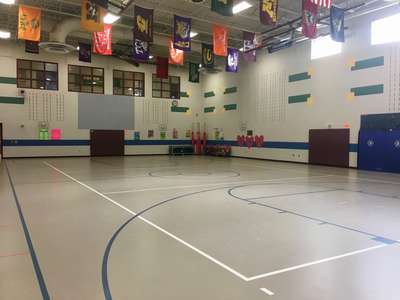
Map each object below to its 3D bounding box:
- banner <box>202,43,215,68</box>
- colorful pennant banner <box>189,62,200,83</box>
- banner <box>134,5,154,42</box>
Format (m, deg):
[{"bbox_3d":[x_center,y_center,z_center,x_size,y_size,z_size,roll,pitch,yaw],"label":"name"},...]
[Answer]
[{"bbox_3d":[0.562,-6.049,21.598,0.908,1.505,0.070,-1,3,-31],"label":"banner"},{"bbox_3d":[-0.418,-5.924,25.600,0.920,1.524,0.050,-1,3,-31],"label":"colorful pennant banner"},{"bbox_3d":[-2.605,-5.859,15.649,0.922,1.527,0.070,-1,3,-31],"label":"banner"}]

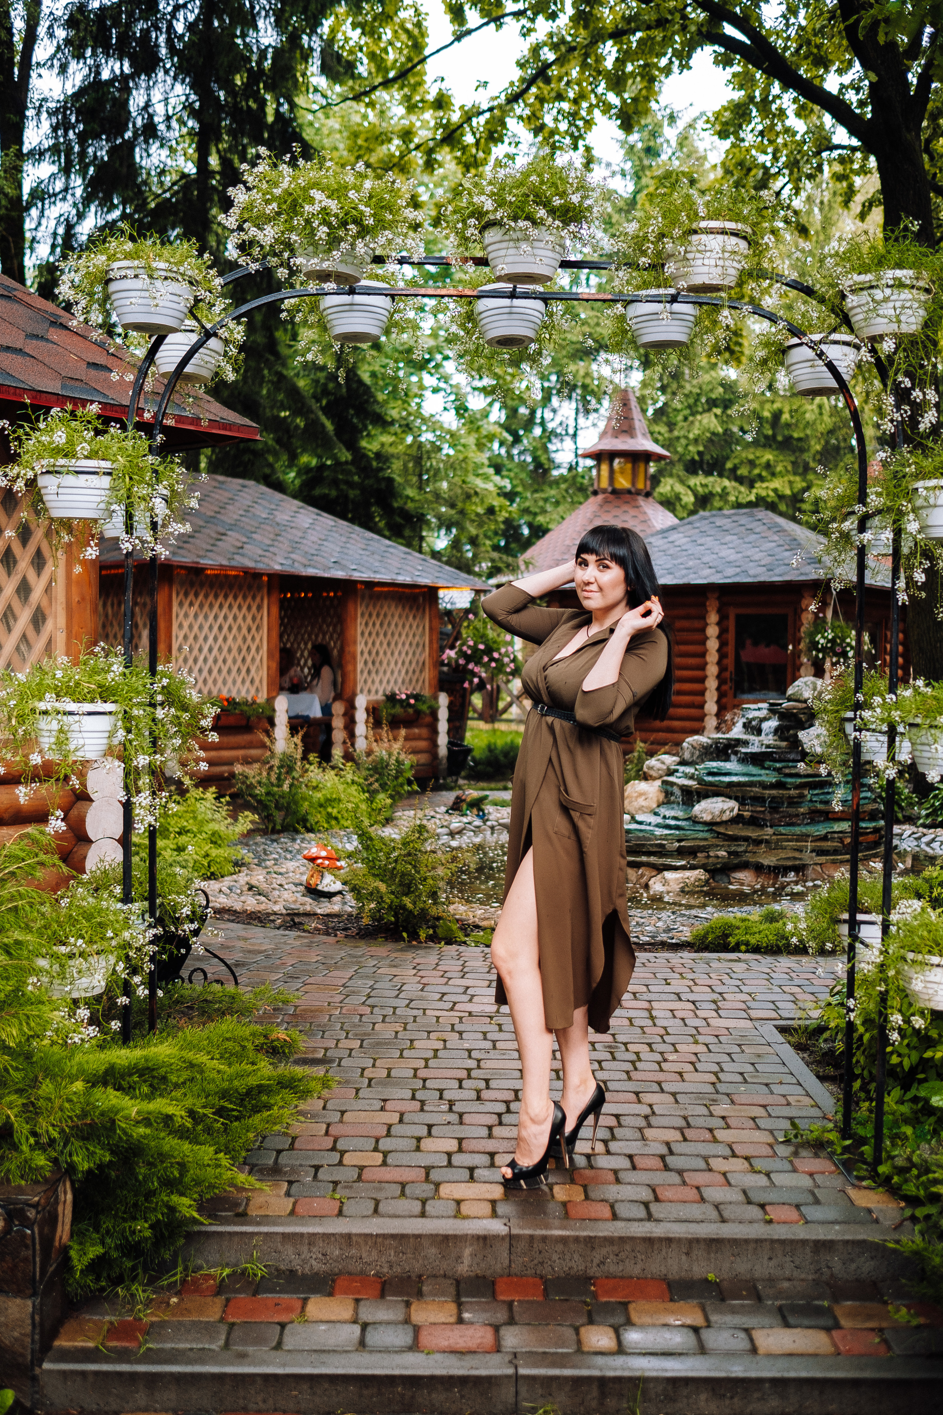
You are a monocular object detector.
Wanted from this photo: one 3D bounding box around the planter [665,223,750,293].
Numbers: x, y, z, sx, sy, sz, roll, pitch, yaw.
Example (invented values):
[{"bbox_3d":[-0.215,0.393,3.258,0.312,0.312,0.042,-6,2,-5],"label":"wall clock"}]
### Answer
[{"bbox_3d":[0.612,-1.155,3.555,0.217,0.137,0.217,1,1,1],"label":"planter"}]

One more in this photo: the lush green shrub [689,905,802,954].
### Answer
[{"bbox_3d":[1.394,1.104,6.985,0.600,0.200,0.460,1,1,1],"label":"lush green shrub"}]

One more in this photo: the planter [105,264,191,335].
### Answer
[{"bbox_3d":[-0.831,-1.054,3.565,0.217,0.137,0.217,1,1,1],"label":"planter"}]

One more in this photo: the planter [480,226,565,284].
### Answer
[{"bbox_3d":[0.134,-1.189,3.585,0.217,0.137,0.217,1,1,1],"label":"planter"}]

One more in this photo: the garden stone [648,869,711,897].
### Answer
[{"bbox_3d":[1.327,1.080,8.752,0.390,0.180,0.270,1,1,1],"label":"garden stone"}]

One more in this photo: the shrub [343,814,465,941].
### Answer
[{"bbox_3d":[-0.363,0.865,7.387,0.660,0.630,0.600,1,1,1],"label":"shrub"}]

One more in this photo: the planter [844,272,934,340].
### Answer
[{"bbox_3d":[1.063,-1.020,3.515,0.217,0.137,0.217,1,1,1],"label":"planter"}]

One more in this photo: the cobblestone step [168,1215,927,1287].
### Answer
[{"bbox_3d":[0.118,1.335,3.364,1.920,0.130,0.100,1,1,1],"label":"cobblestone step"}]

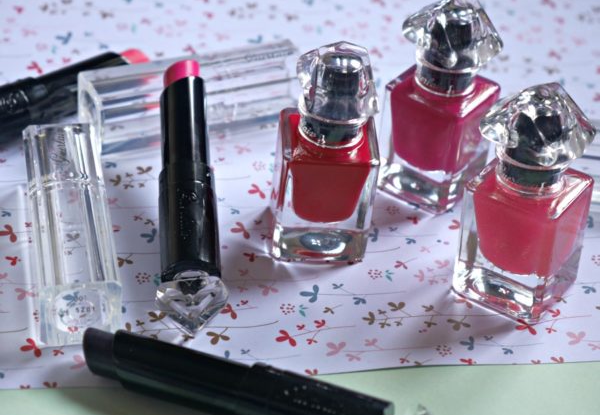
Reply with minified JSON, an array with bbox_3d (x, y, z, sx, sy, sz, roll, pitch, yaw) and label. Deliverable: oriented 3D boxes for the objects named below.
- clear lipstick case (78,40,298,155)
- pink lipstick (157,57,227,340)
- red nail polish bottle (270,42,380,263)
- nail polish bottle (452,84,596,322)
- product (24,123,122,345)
[{"bbox_3d":[-0.034,-0.039,0.466,0.082,0.021,0.021,-13,37,-27],"label":"clear lipstick case"},{"bbox_3d":[-0.033,-0.006,0.399,0.019,0.017,0.107,1,47,-8],"label":"pink lipstick"},{"bbox_3d":[0.008,-0.018,0.397,0.027,0.065,0.031,2,32,-5],"label":"red nail polish bottle"},{"bbox_3d":[0.066,-0.005,0.384,0.029,0.065,0.029,23,36,25],"label":"nail polish bottle"},{"bbox_3d":[-0.066,0.006,0.389,0.021,0.021,0.082,-3,33,-13],"label":"product"}]

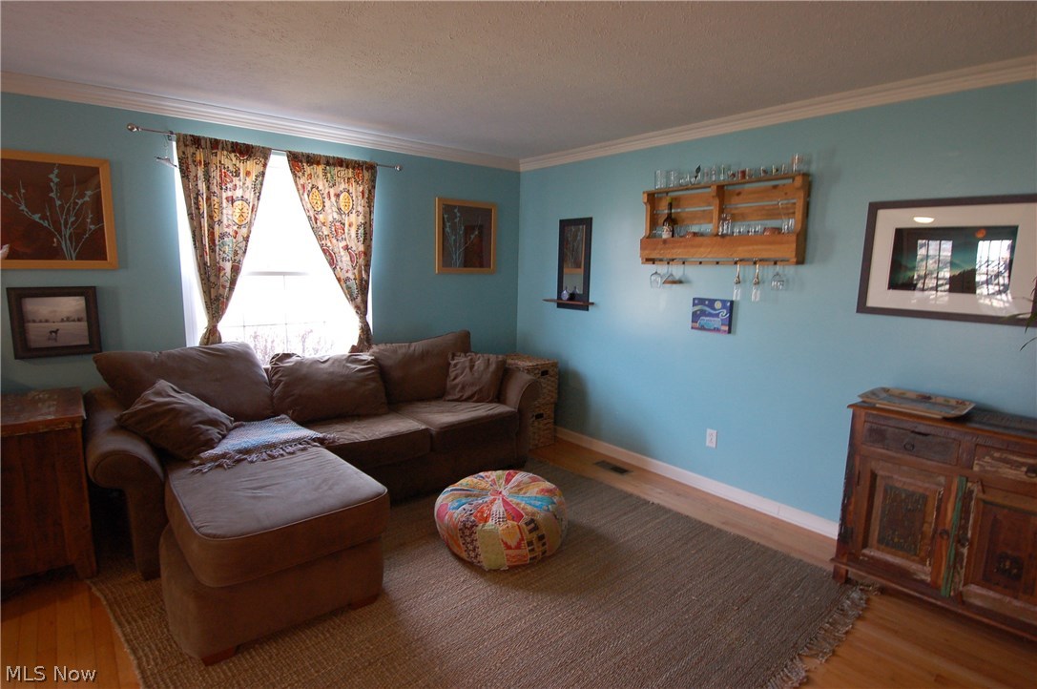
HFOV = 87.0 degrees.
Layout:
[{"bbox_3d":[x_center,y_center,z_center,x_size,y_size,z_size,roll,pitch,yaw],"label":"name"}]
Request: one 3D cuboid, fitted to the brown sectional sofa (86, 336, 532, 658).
[{"bbox_3d":[-0.838,0.508,3.155,2.592,0.970,1.735,-6,11,-39],"label":"brown sectional sofa"}]

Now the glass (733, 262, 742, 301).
[{"bbox_3d":[1.298,-0.381,3.235,0.058,0.245,0.058,-6,11,-39],"label":"glass"}]

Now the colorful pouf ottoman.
[{"bbox_3d":[-0.091,0.922,2.939,0.692,0.360,0.692,1,9,0],"label":"colorful pouf ottoman"}]

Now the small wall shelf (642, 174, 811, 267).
[{"bbox_3d":[1.207,-0.730,3.338,0.125,0.491,1.025,-6,11,-39],"label":"small wall shelf"}]

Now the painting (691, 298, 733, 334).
[{"bbox_3d":[1.222,-0.183,3.455,0.036,0.203,0.254,-6,11,-39],"label":"painting"}]

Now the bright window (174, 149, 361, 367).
[{"bbox_3d":[-1.615,-0.497,3.805,1.250,1.560,0.090,-6,11,-40],"label":"bright window"}]

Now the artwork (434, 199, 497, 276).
[{"bbox_3d":[-0.439,-0.908,4.692,0.610,0.603,0.030,-6,11,-40],"label":"artwork"}]

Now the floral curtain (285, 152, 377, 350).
[{"bbox_3d":[-1.306,-0.604,3.927,0.635,1.425,0.100,-6,11,-40],"label":"floral curtain"}]

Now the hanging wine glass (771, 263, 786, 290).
[{"bbox_3d":[1.529,-0.406,3.216,0.080,0.179,0.080,-6,11,-40],"label":"hanging wine glass"}]

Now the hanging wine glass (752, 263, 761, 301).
[{"bbox_3d":[1.372,-0.366,3.147,0.058,0.245,0.058,-6,11,-39],"label":"hanging wine glass"}]

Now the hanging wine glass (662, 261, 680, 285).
[{"bbox_3d":[1.003,-0.473,3.581,0.112,0.168,0.112,-6,11,-39],"label":"hanging wine glass"}]

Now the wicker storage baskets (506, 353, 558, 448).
[{"bbox_3d":[0.005,0.479,4.774,0.380,0.713,0.570,-6,11,-40],"label":"wicker storage baskets"}]

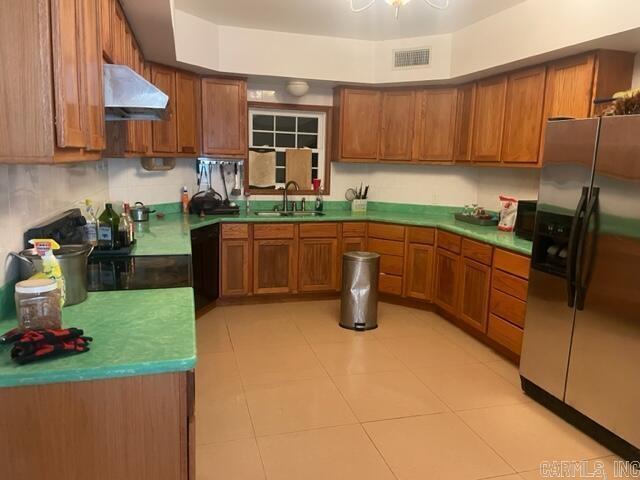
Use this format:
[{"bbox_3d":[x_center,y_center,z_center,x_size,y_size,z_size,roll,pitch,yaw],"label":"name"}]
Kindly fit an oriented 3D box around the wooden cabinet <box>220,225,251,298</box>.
[{"bbox_3d":[-0.907,0.159,5.000,0.290,0.754,0.550,-1,10,-16],"label":"wooden cabinet"}]

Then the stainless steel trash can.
[{"bbox_3d":[0.367,0.464,4.398,0.345,0.650,0.370,2,10,1],"label":"stainless steel trash can"}]

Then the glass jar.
[{"bbox_3d":[-0.954,0.219,1.630,0.130,0.147,0.130,-1,10,-16],"label":"glass jar"}]

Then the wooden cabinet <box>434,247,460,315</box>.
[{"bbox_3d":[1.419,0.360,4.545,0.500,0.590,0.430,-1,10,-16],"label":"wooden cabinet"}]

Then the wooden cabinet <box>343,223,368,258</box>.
[{"bbox_3d":[0.278,0.142,5.351,0.284,0.765,0.588,-1,10,-15],"label":"wooden cabinet"}]

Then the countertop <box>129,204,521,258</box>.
[{"bbox_3d":[0.061,-0.116,4.150,3.564,0.137,2.715,-1,10,-15],"label":"countertop"}]

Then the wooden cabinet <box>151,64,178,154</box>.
[{"bbox_3d":[-1.498,-1.148,4.336,0.300,0.755,0.311,7,11,28],"label":"wooden cabinet"}]

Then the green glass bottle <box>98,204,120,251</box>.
[{"bbox_3d":[-1.340,-0.089,3.079,0.098,0.299,0.083,3,10,8],"label":"green glass bottle"}]

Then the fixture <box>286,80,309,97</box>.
[{"bbox_3d":[-0.217,-1.478,4.709,0.220,0.125,0.220,2,10,0],"label":"fixture"}]

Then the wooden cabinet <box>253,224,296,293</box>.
[{"bbox_3d":[-0.529,0.152,5.107,0.465,0.754,0.550,-1,10,-16],"label":"wooden cabinet"}]

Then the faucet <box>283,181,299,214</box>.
[{"bbox_3d":[-0.326,-0.455,5.275,0.225,0.333,0.059,10,13,41],"label":"faucet"}]

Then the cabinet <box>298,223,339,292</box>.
[{"bbox_3d":[-0.096,0.149,5.248,0.436,0.765,0.588,-1,10,-15],"label":"cabinet"}]

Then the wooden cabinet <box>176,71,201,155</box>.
[{"bbox_3d":[-1.351,-1.183,4.560,0.294,0.764,0.333,7,11,29],"label":"wooden cabinet"}]

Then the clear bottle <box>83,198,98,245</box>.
[{"bbox_3d":[-1.462,-0.095,3.086,0.083,0.294,0.064,-2,10,-21],"label":"clear bottle"}]

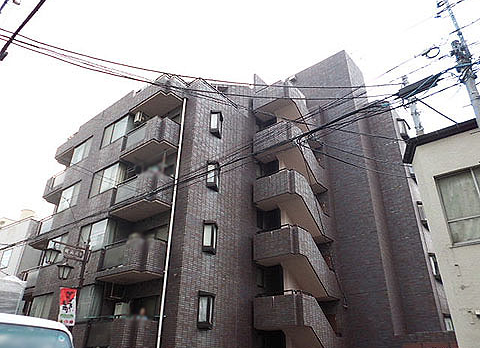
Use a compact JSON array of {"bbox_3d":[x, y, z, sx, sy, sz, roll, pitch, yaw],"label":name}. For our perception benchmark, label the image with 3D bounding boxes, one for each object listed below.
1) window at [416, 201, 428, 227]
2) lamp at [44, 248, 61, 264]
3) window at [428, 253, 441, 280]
[{"bbox_3d":[9.801,2.125,19.132,0.260,1.250,0.800,-21,-35,35],"label":"window"},{"bbox_3d":[-5.948,2.585,11.436,0.420,0.500,0.420,-20,-35,34],"label":"lamp"},{"bbox_3d":[9.757,4.612,17.783,0.260,1.250,0.800,-21,-35,35],"label":"window"}]

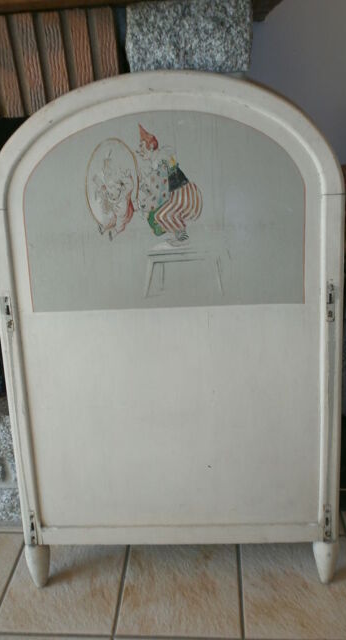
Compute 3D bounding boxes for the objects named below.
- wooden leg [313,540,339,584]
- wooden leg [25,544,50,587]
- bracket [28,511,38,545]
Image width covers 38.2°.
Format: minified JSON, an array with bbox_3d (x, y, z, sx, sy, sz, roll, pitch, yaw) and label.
[{"bbox_3d":[0.385,0.612,1.262,0.068,0.116,0.068,-3,12,4],"label":"wooden leg"},{"bbox_3d":[-0.354,0.645,1.310,0.066,0.118,0.066,-3,12,4],"label":"wooden leg"},{"bbox_3d":[-0.354,0.528,1.264,0.019,0.097,0.008,-3,12,4],"label":"bracket"}]

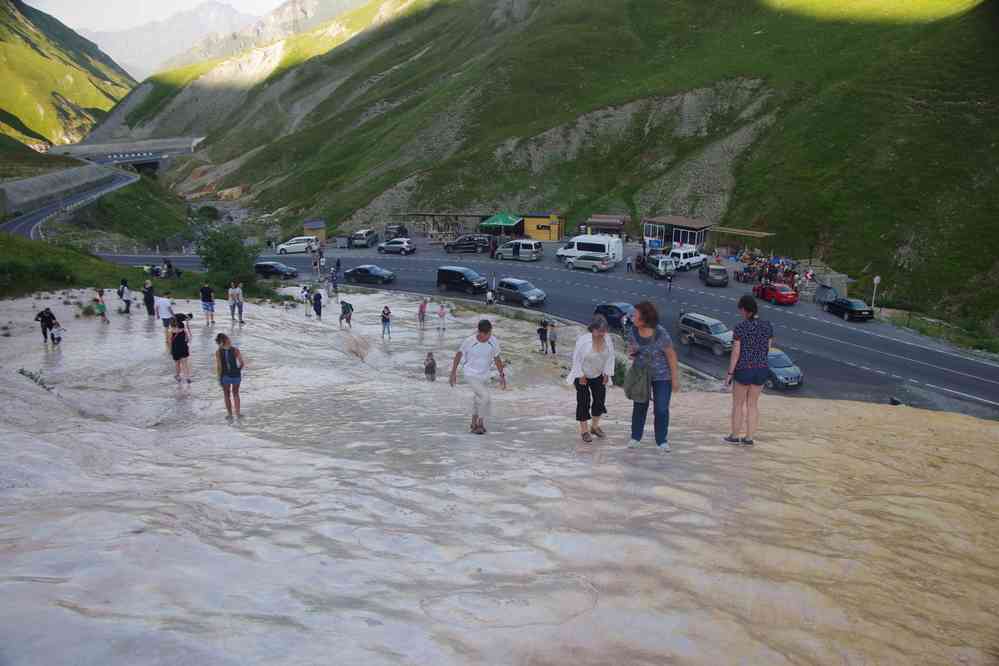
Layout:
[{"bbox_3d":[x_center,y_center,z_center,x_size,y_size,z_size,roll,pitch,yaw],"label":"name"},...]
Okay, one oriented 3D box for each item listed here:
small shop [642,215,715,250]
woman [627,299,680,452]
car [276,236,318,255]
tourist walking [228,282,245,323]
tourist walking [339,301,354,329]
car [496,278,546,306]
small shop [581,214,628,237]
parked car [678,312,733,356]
[{"bbox_3d":[19.607,-10.918,83.306,6.900,3.500,3.300,17,26,42],"label":"small shop"},{"bbox_3d":[1.571,0.458,7.607,0.580,1.630,0.420,7,20,21],"label":"woman"},{"bbox_3d":[-22.113,-9.623,82.129,4.650,1.700,1.760,5,16,15],"label":"car"},{"bbox_3d":[-10.454,-1.239,29.836,0.520,1.680,0.380,-2,13,-8],"label":"tourist walking"},{"bbox_3d":[-8.439,-0.990,41.324,0.620,1.520,0.500,-3,13,-15],"label":"tourist walking"},{"bbox_3d":[1.859,-3.368,64.729,4.450,1.670,1.800,16,25,39],"label":"car"},{"bbox_3d":[13.282,-12.975,93.000,5.200,3.400,3.600,6,16,19],"label":"small shop"},{"bbox_3d":[13.671,0.084,48.570,1.840,1.820,4.600,-13,20,-41],"label":"parked car"}]

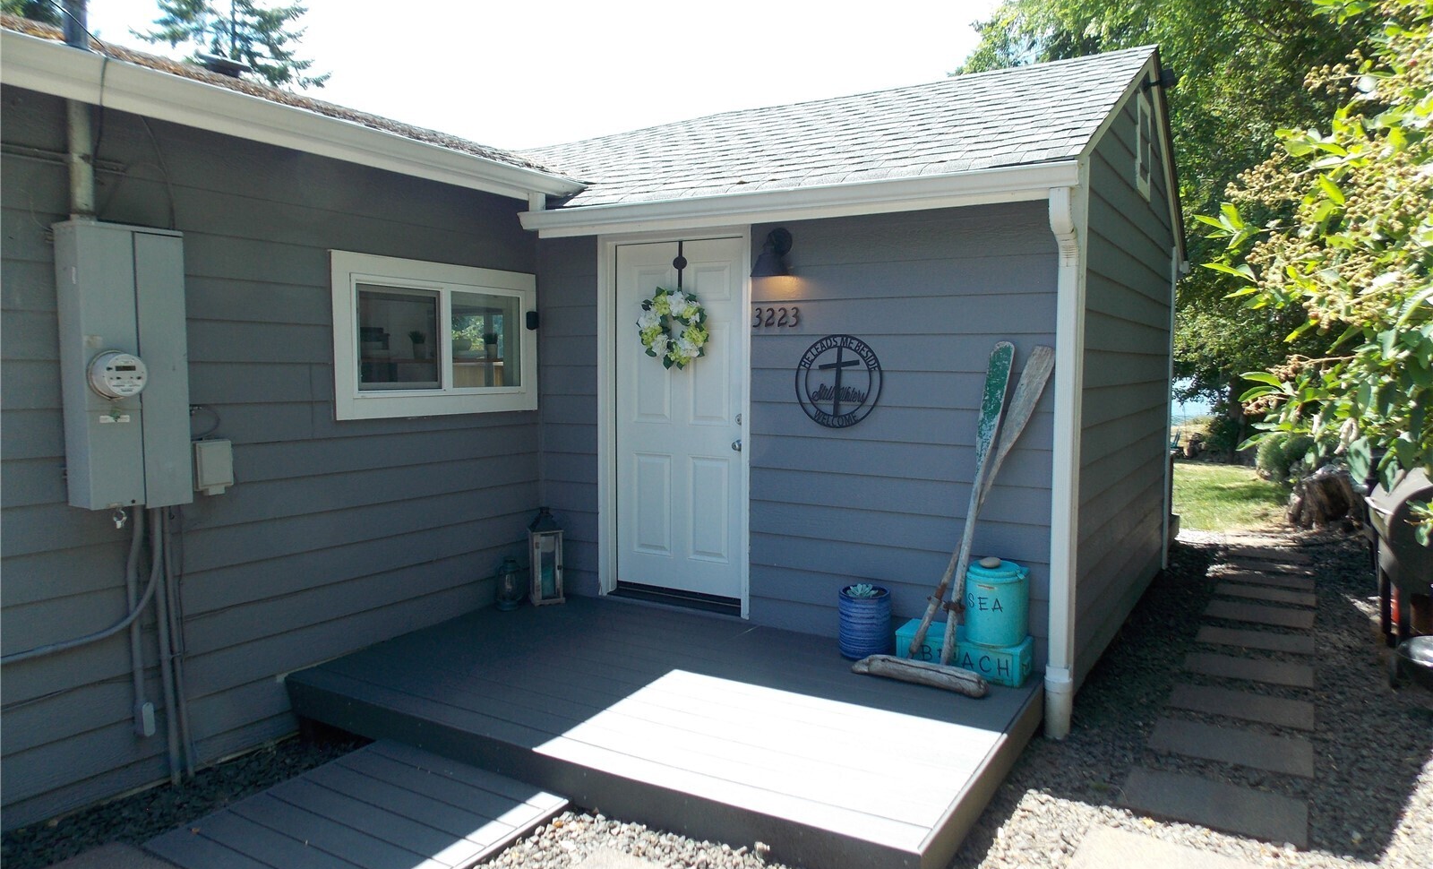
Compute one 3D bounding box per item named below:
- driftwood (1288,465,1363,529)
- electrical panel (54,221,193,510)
[{"bbox_3d":[6.179,0.601,9.575,0.790,0.640,0.700,3,5,33],"label":"driftwood"},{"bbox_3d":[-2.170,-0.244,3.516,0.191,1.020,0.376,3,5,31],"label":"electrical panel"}]

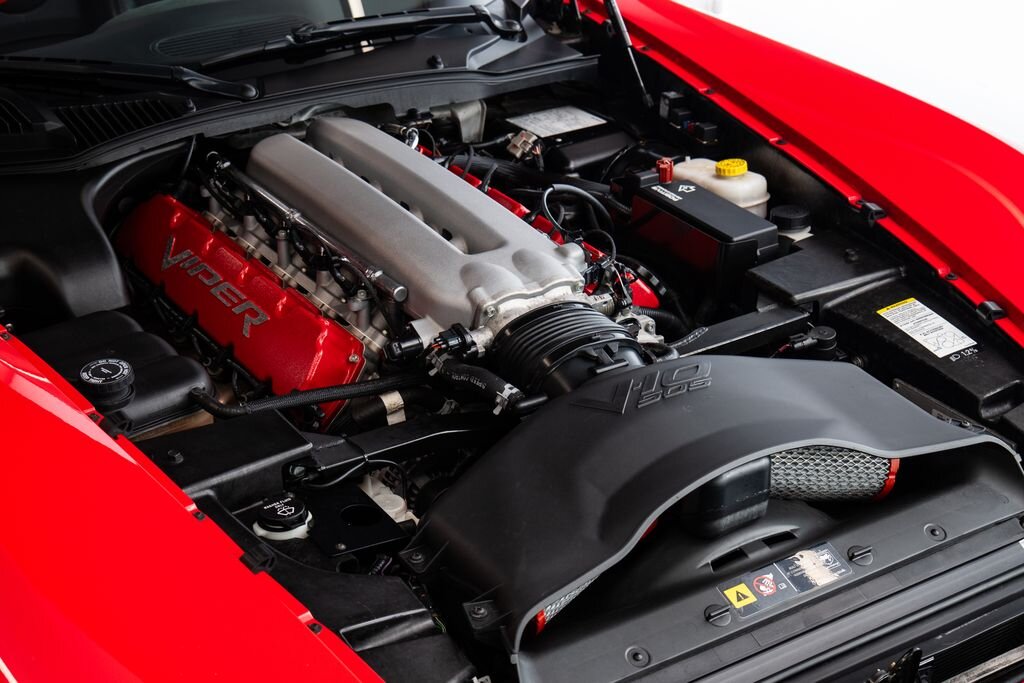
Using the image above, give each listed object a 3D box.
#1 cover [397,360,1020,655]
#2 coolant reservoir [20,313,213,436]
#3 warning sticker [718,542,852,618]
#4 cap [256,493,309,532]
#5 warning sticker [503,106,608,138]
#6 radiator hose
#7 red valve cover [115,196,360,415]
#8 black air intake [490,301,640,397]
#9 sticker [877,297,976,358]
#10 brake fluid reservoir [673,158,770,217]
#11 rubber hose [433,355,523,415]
[{"bbox_3d":[0.201,0.106,1.494,0.630,0.130,0.260,-16,31,-29],"label":"cover"},{"bbox_3d":[-0.462,0.070,1.651,0.175,0.160,0.225,-16,31,-29],"label":"coolant reservoir"},{"bbox_3d":[0.266,0.232,1.440,0.144,0.002,0.039,-16,52,-29],"label":"warning sticker"},{"bbox_3d":[-0.227,0.170,1.465,0.050,0.023,0.050,0,26,0],"label":"cap"},{"bbox_3d":[0.071,-0.346,2.330,0.130,0.002,0.094,-16,31,-29],"label":"warning sticker"},{"bbox_3d":[-0.227,0.058,1.637,0.255,0.038,0.028,-8,28,-15],"label":"radiator hose"},{"bbox_3d":[-0.395,-0.063,1.968,0.080,0.145,0.610,19,10,-40],"label":"red valve cover"},{"bbox_3d":[0.081,0.057,1.675,0.175,0.150,0.170,-16,31,-29],"label":"black air intake"},{"bbox_3d":[0.492,-0.016,1.755,0.065,0.002,0.103,-16,43,-29],"label":"sticker"},{"bbox_3d":[0.296,-0.212,2.164,0.087,0.125,0.137,-16,31,-29],"label":"brake fluid reservoir"},{"bbox_3d":[-0.038,0.046,1.630,0.035,0.040,0.120,-22,34,-37],"label":"rubber hose"}]

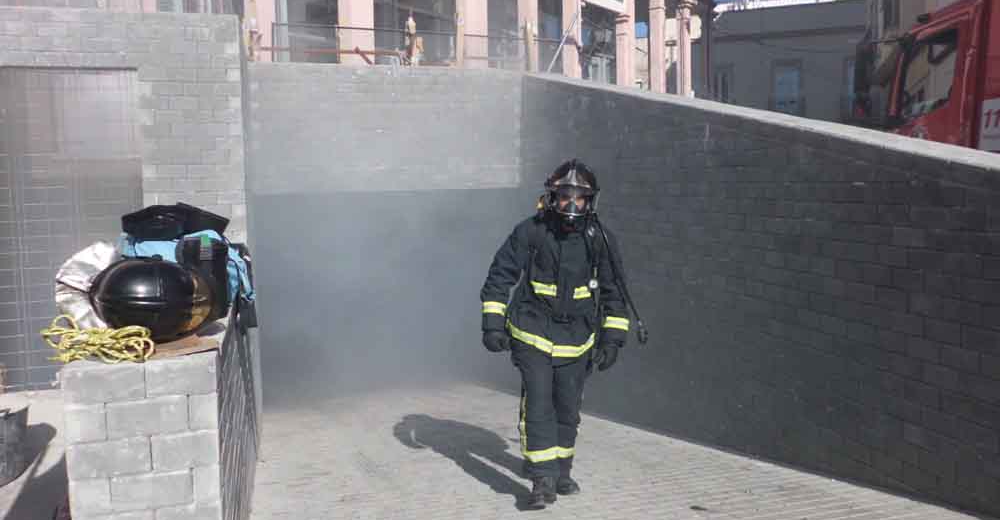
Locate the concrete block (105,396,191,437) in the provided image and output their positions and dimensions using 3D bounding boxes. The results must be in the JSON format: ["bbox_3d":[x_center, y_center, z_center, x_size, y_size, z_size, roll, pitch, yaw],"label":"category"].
[{"bbox_3d":[-0.951,0.417,2.058,0.200,0.103,0.100,-2,6,-14],"label":"concrete block"}]

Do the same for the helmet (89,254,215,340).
[{"bbox_3d":[-0.972,0.112,2.100,0.335,0.240,0.250,-1,-6,-21],"label":"helmet"}]

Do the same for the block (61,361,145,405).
[{"bbox_3d":[-1.035,0.316,1.993,0.194,0.096,0.100,-2,4,-14],"label":"block"}]

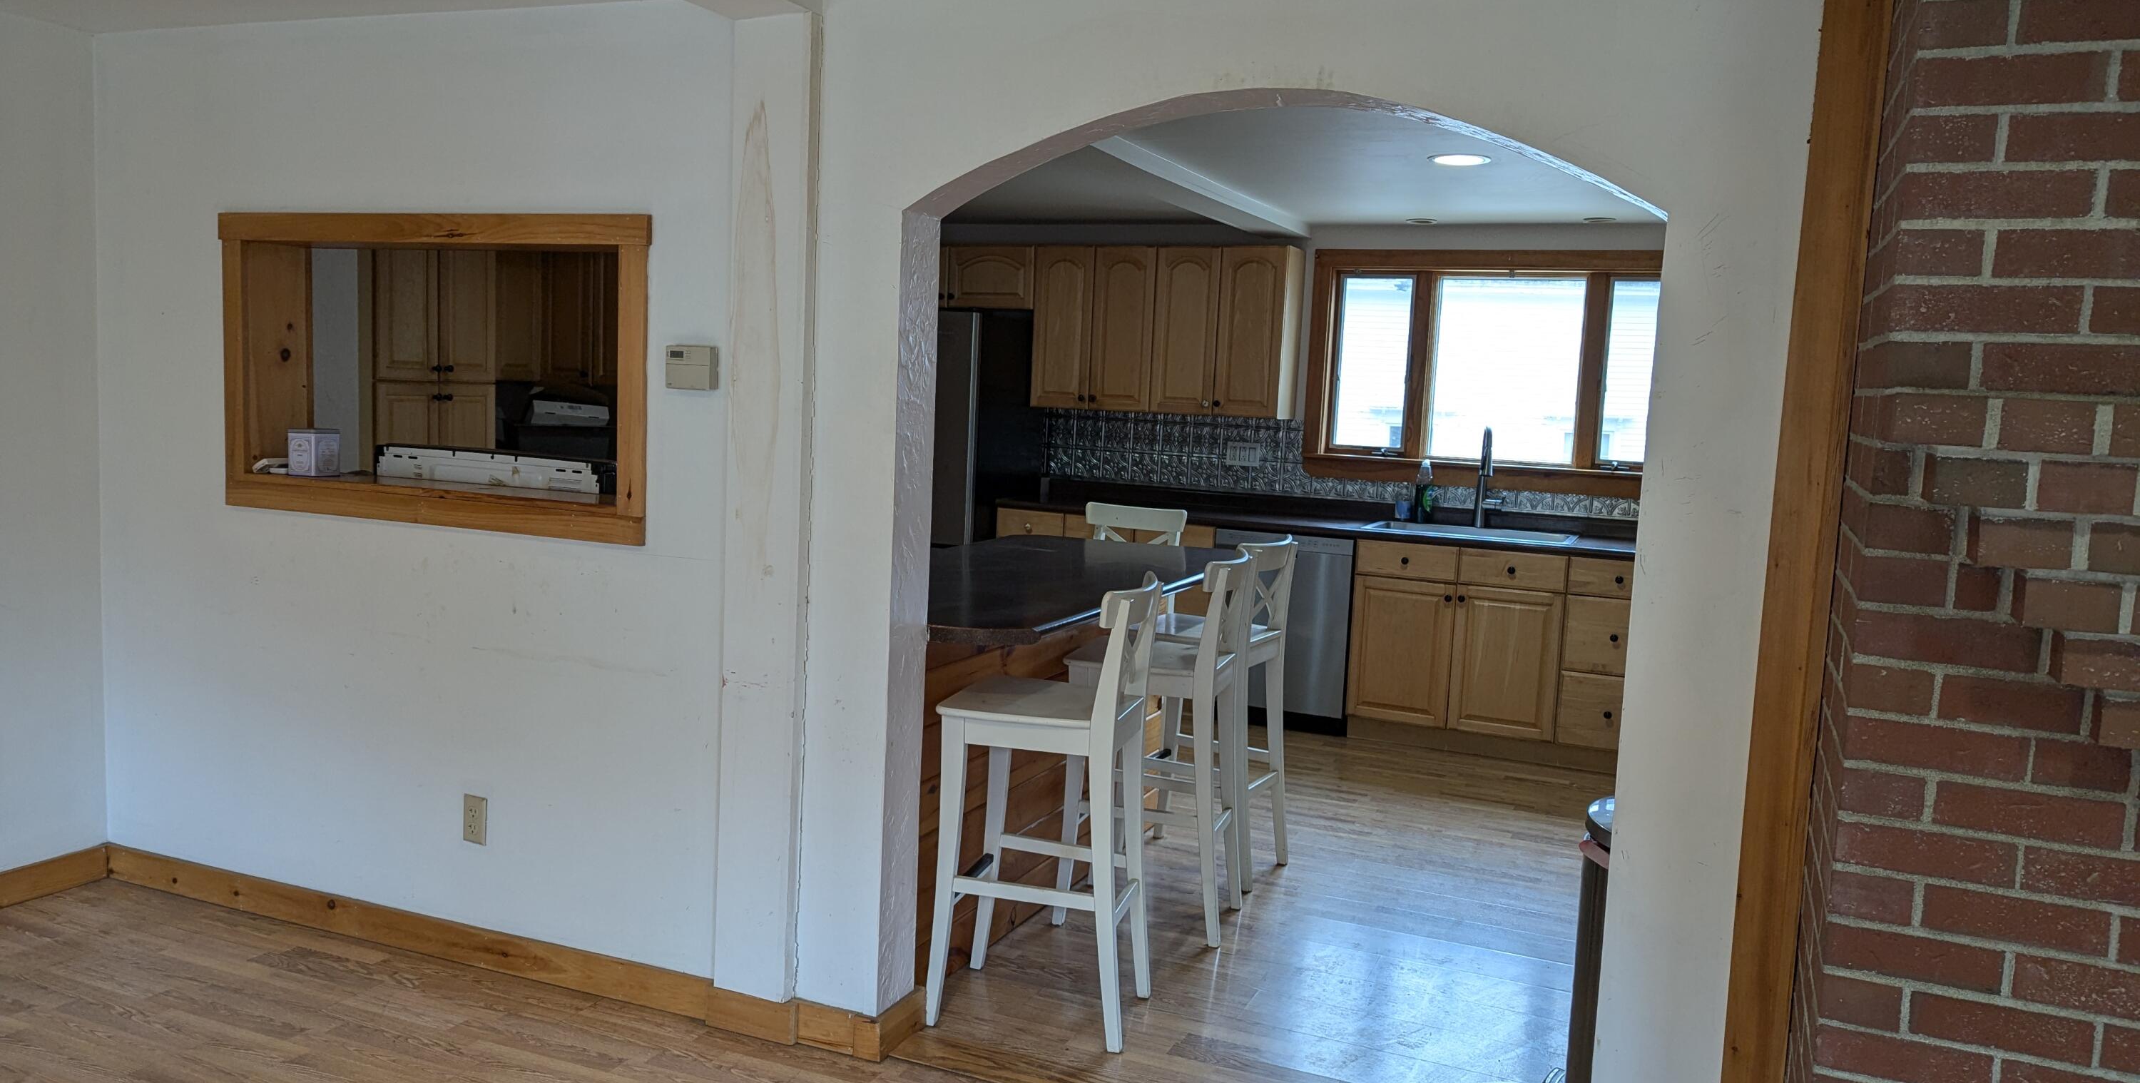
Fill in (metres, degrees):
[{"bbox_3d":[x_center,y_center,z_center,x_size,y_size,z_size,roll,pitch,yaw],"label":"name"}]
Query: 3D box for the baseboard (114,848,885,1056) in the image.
[{"bbox_3d":[-1.500,0.963,3.592,2.384,0.098,0.032,5,6,21],"label":"baseboard"}]

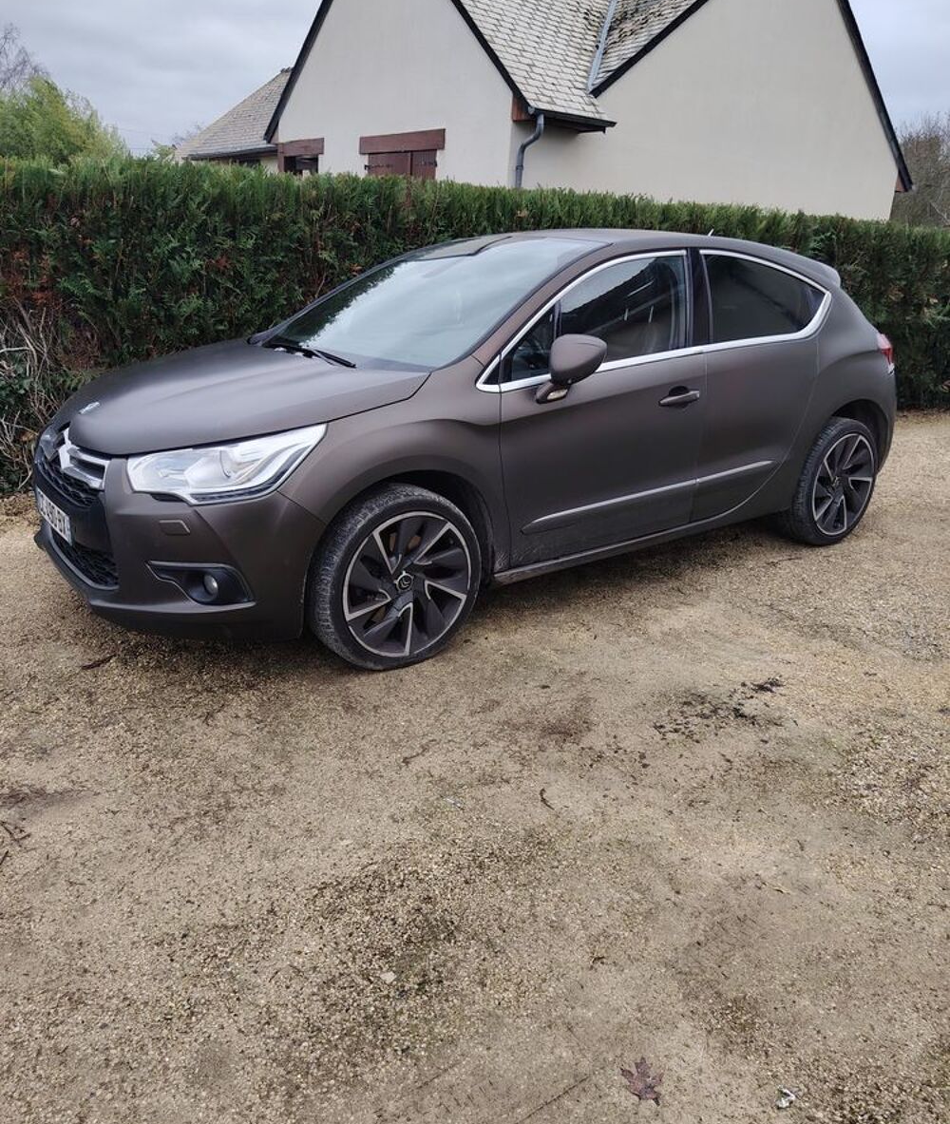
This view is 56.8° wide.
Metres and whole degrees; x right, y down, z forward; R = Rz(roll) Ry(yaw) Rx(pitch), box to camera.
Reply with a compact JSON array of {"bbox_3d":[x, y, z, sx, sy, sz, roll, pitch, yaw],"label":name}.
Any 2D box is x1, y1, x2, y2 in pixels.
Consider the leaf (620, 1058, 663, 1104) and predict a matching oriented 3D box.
[{"bbox_3d":[0.307,0.942,1.603,0.078,0.014,0.098,-1,19,-7],"label":"leaf"}]

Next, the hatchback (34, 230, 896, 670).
[{"bbox_3d":[0.232,-0.780,4.241,4.275,1.535,1.980,-13,23,-34],"label":"hatchback"}]

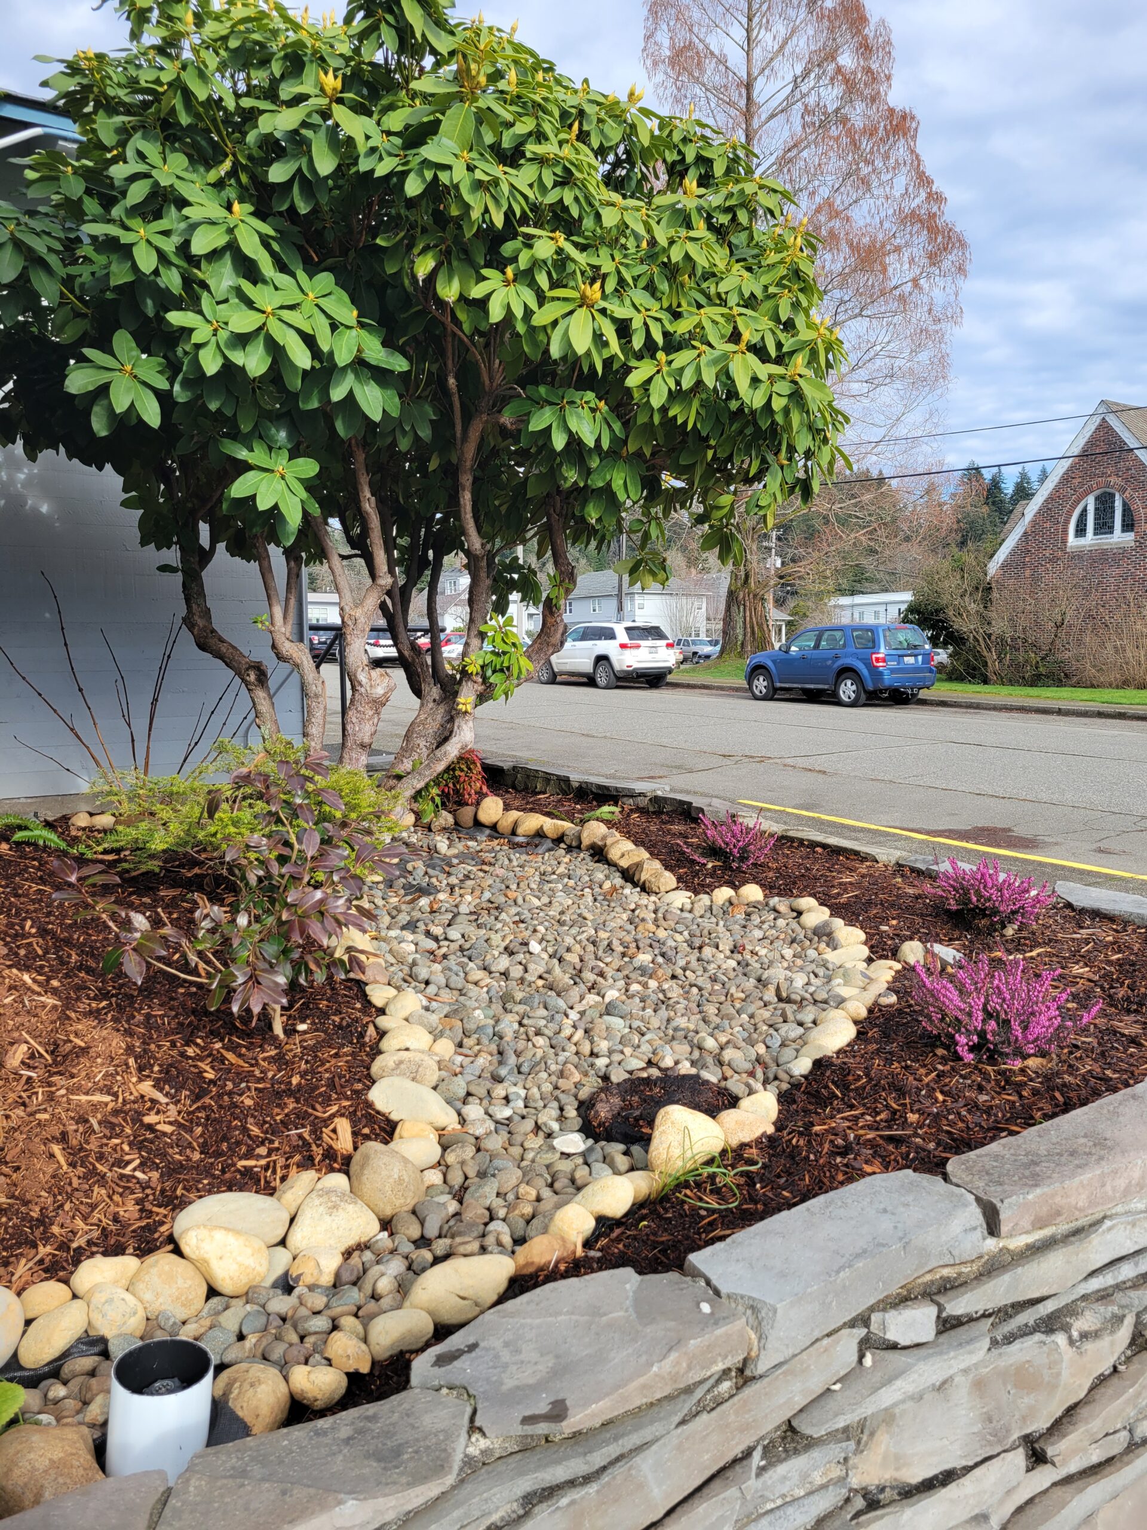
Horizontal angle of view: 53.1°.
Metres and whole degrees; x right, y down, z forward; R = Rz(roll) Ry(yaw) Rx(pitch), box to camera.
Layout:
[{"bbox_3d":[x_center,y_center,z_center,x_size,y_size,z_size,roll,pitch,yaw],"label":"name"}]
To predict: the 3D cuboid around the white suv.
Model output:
[{"bbox_3d":[0.779,-3.180,33.195,1.950,1.770,4.820,-5,8,-36],"label":"white suv"}]

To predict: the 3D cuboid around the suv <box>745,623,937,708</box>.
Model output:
[{"bbox_3d":[5.674,-2.225,25.154,1.830,1.720,4.440,-5,8,-34],"label":"suv"}]

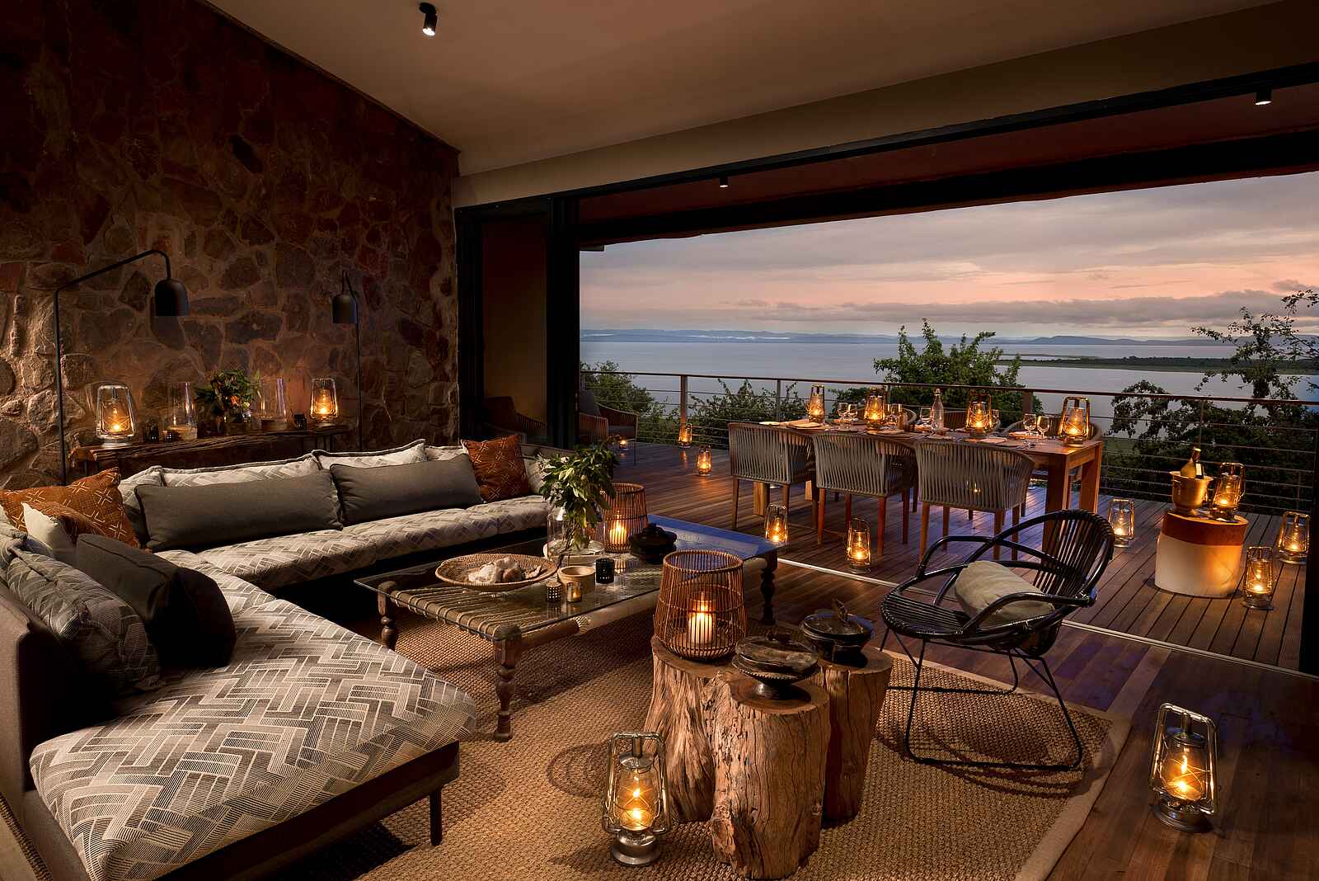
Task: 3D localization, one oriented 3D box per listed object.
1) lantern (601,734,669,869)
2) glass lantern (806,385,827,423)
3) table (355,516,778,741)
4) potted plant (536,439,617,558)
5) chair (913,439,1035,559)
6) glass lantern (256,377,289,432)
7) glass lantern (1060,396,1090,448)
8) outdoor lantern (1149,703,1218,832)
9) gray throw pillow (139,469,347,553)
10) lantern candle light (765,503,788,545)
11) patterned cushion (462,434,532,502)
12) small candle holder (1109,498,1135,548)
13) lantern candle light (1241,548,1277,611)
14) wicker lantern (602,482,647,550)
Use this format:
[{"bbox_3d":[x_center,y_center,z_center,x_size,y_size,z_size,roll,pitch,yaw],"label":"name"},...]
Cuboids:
[{"bbox_3d":[-0.066,1.012,2.197,0.188,0.355,0.147,0,7,0],"label":"lantern"},{"bbox_3d":[1.380,-0.325,6.755,0.175,0.335,0.140,2,7,11],"label":"glass lantern"},{"bbox_3d":[-0.358,0.782,3.732,1.015,0.418,1.786,7,10,41],"label":"table"},{"bbox_3d":[-0.404,0.295,3.804,0.380,0.520,0.360,0,7,-6],"label":"potted plant"},{"bbox_3d":[2.017,0.419,5.018,0.570,0.800,0.560,7,10,41],"label":"chair"},{"bbox_3d":[-2.668,-0.244,5.303,0.195,0.340,0.195,-3,8,-27],"label":"glass lantern"},{"bbox_3d":[2.962,-0.138,5.475,0.175,0.335,0.140,5,8,28],"label":"glass lantern"},{"bbox_3d":[1.633,1.000,2.387,0.147,0.355,0.188,-7,10,-43],"label":"outdoor lantern"},{"bbox_3d":[-2.156,0.339,3.998,0.900,0.350,0.170,-6,-9,-41],"label":"gray throw pillow"},{"bbox_3d":[0.840,0.596,5.497,0.178,0.340,0.147,6,10,39],"label":"lantern candle light"},{"bbox_3d":[-1.083,0.162,5.126,0.140,0.420,0.420,-19,-7,41],"label":"patterned cushion"},{"bbox_3d":[3.370,0.593,5.600,0.178,0.345,0.147,4,8,25],"label":"small candle holder"},{"bbox_3d":[3.335,0.761,4.285,0.160,0.325,0.150,6,9,38],"label":"lantern candle light"},{"bbox_3d":[-0.179,0.391,3.914,0.225,0.310,0.225,1,7,-3],"label":"wicker lantern"}]

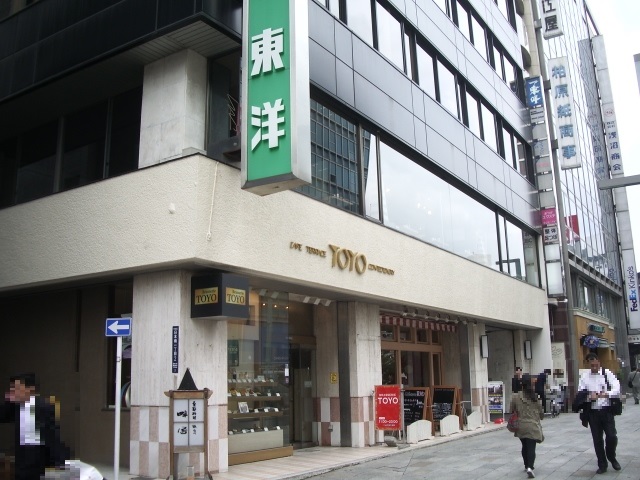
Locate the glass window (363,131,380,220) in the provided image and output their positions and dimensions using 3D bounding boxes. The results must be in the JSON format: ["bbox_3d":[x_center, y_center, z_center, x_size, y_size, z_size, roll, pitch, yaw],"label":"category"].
[{"bbox_3d":[1.191,-1.499,14.972,0.080,2.140,0.714,-10,-15,32],"label":"glass window"}]

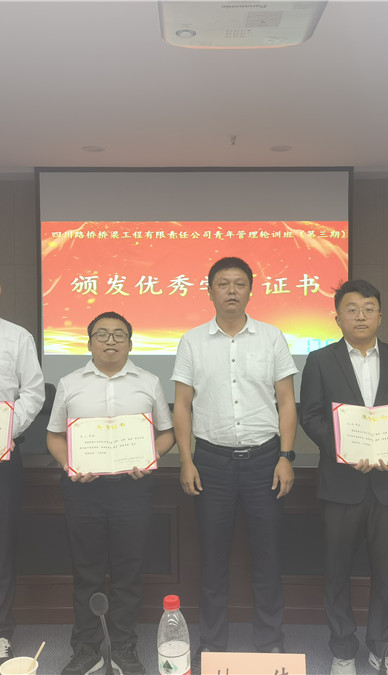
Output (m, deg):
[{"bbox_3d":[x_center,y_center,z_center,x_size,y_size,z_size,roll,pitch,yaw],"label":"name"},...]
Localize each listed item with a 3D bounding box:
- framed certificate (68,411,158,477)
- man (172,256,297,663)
[{"bbox_3d":[-0.338,0.441,2.887,0.357,0.250,0.030,-4,-26,-8],"label":"framed certificate"},{"bbox_3d":[0.170,0.550,3.035,0.530,1.770,0.320,0,3,2],"label":"man"}]

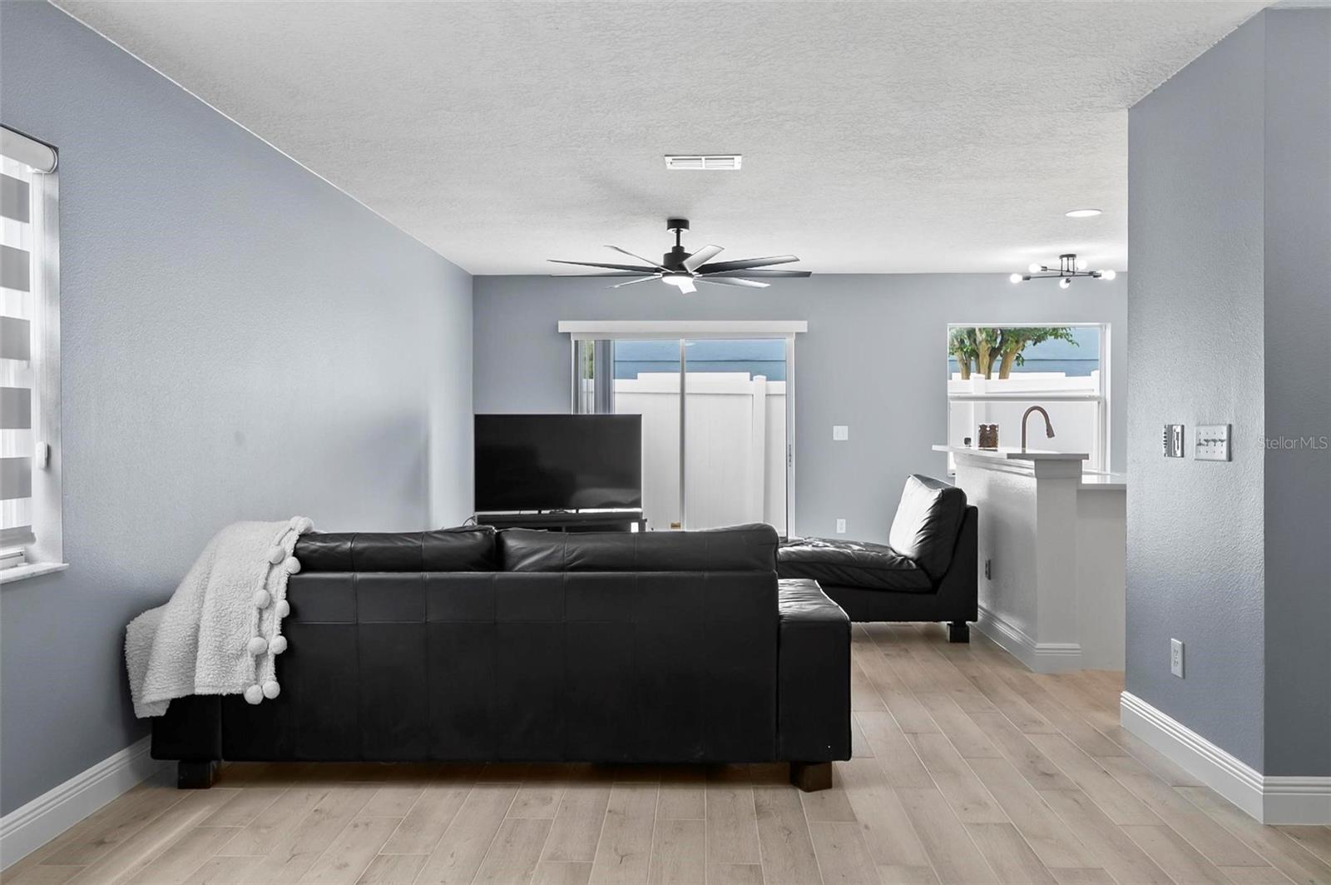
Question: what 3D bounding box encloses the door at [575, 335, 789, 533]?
[{"bbox_3d":[0.141,0.077,7.903,1.770,1.950,0.120,0,1,2],"label":"door"}]

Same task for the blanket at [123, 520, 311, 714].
[{"bbox_3d":[-1.467,0.567,3.408,0.540,0.630,0.580,0,1,2],"label":"blanket"}]

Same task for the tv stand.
[{"bbox_3d":[-0.780,0.817,7.171,1.220,0.510,0.420,0,1,-13],"label":"tv stand"}]

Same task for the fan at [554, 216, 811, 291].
[{"bbox_3d":[0.085,-1.140,5.739,1.600,0.400,1.600,0,1,2],"label":"fan"}]

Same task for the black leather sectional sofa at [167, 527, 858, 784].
[{"bbox_3d":[-0.539,0.708,3.607,2.300,0.870,0.940,0,1,0],"label":"black leather sectional sofa"}]

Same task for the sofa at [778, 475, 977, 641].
[{"bbox_3d":[1.011,0.664,5.781,1.420,0.870,1.000,0,1,-1],"label":"sofa"}]

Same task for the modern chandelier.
[{"bbox_3d":[2.869,-1.268,6.896,0.780,0.190,0.800,0,1,2],"label":"modern chandelier"}]

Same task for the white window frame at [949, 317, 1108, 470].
[{"bbox_3d":[2.942,-0.351,7.812,1.330,1.250,0.120,0,1,2],"label":"white window frame"}]

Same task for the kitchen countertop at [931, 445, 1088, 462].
[{"bbox_3d":[1.876,0.058,5.337,0.395,0.035,1.460,0,1,2],"label":"kitchen countertop"}]

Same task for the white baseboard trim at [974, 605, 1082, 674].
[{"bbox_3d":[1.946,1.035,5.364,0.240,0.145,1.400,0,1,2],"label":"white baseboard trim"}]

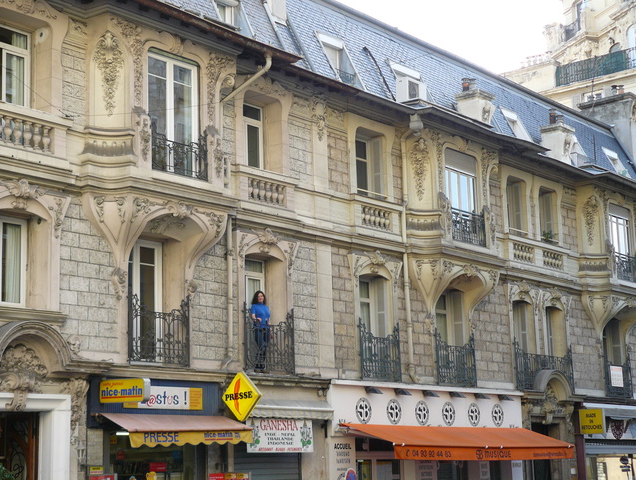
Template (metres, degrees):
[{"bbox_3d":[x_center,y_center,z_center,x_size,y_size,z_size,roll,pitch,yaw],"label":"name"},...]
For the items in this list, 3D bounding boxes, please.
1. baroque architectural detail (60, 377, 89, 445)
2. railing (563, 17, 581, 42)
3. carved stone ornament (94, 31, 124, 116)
[{"bbox_3d":[-4.033,2.843,20.622,0.270,1.080,0.470,-10,-14,38],"label":"baroque architectural detail"},{"bbox_3d":[15.963,-13.192,78.000,0.250,0.950,1.900,2,-11,-19],"label":"railing"},{"bbox_3d":[-3.722,-2.978,22.120,0.530,1.604,0.180,1,-11,-14],"label":"carved stone ornament"}]

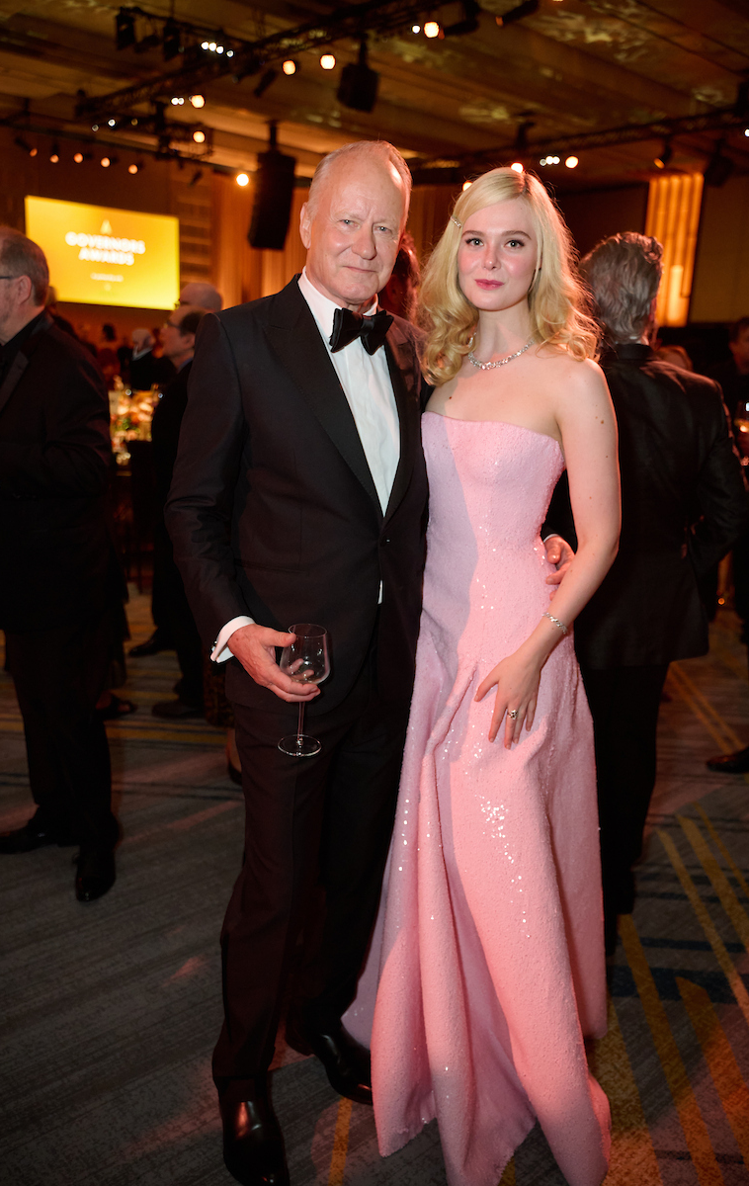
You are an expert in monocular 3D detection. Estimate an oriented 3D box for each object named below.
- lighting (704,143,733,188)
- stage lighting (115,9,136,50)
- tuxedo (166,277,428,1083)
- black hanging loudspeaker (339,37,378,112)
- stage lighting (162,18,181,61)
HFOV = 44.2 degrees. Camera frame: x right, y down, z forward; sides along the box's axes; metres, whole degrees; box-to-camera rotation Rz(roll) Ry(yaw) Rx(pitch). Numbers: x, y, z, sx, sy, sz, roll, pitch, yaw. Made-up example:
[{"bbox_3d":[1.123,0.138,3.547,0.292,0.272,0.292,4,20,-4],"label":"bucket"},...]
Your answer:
[{"bbox_3d":[5.511,-6.859,14.800,0.360,0.620,0.360,26,25,34],"label":"lighting"},{"bbox_3d":[-2.949,-6.663,10.900,0.190,0.400,0.180,6,13,19],"label":"stage lighting"},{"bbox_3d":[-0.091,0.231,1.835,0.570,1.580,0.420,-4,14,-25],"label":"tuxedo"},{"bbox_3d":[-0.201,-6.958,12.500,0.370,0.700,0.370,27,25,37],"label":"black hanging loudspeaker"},{"bbox_3d":[-2.444,-6.654,11.100,0.190,0.420,0.180,6,13,19],"label":"stage lighting"}]

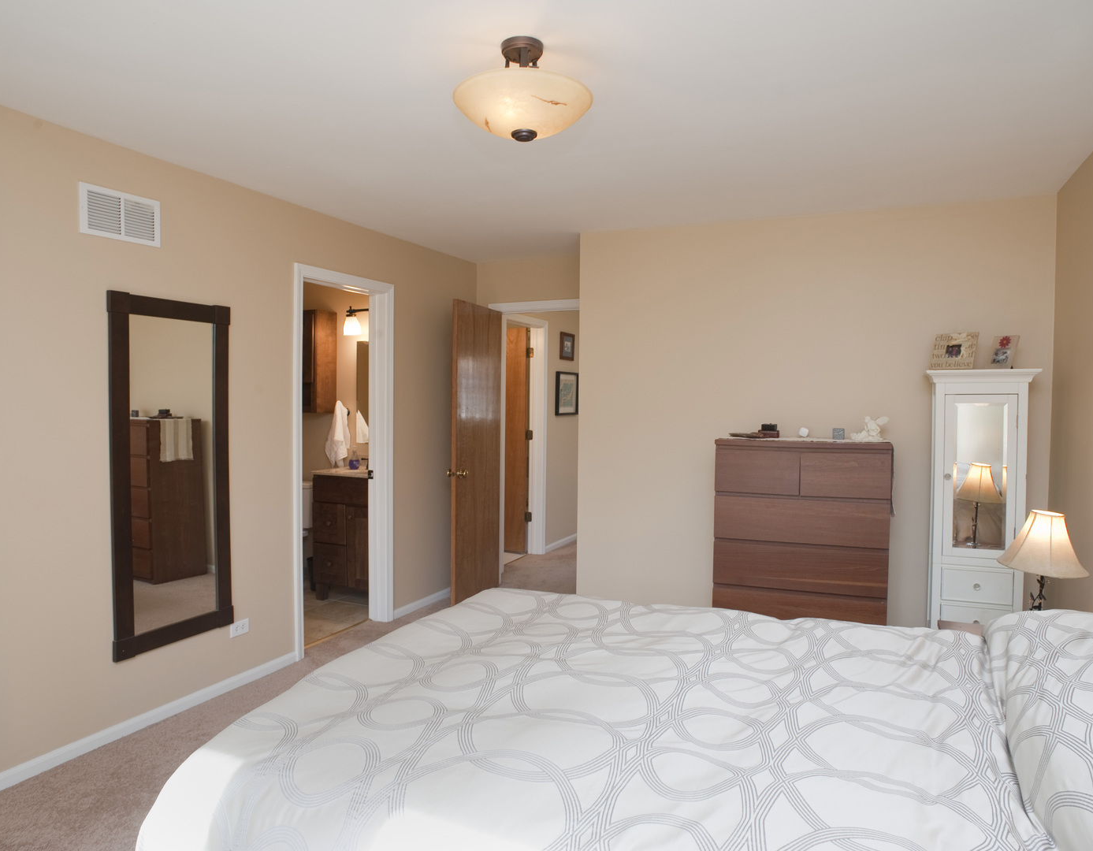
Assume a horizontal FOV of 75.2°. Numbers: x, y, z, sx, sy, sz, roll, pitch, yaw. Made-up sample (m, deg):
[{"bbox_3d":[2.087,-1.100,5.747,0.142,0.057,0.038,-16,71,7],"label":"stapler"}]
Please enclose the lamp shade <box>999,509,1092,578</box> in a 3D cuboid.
[{"bbox_3d":[1.740,0.409,2.480,0.265,0.210,0.265,1,2,25],"label":"lamp shade"}]

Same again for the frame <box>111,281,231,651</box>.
[{"bbox_3d":[-1.630,0.204,3.148,0.030,1.514,0.587,1,2,25],"label":"frame"}]

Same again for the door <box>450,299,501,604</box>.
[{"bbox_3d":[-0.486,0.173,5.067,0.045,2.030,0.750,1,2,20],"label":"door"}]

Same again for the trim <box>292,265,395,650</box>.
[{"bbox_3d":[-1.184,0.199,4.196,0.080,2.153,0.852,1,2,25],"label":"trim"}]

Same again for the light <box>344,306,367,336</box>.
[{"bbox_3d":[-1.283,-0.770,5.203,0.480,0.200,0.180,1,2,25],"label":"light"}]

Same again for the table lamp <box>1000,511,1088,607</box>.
[{"bbox_3d":[1.709,0.533,2.443,0.268,0.475,0.268,1,2,25],"label":"table lamp"}]

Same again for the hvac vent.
[{"bbox_3d":[-1.727,-0.856,2.902,0.020,0.193,0.344,1,2,25],"label":"hvac vent"}]

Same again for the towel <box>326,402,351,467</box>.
[{"bbox_3d":[-1.563,0.068,5.324,0.200,0.488,0.130,1,2,23],"label":"towel"}]

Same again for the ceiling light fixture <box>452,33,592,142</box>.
[{"bbox_3d":[-0.073,-0.961,2.059,0.405,0.272,0.405,0,2,0],"label":"ceiling light fixture"}]

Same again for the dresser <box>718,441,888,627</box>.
[{"bbox_3d":[1.312,0.679,3.684,0.800,1.230,0.480,1,2,21],"label":"dresser"}]

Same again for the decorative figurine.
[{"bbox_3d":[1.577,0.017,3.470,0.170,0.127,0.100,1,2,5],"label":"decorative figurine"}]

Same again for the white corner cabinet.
[{"bbox_3d":[2.122,0.518,3.526,0.450,1.570,0.340,1,2,24],"label":"white corner cabinet"}]

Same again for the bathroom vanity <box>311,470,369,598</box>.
[{"bbox_3d":[-1.278,0.777,5.074,0.635,0.890,0.480,1,2,23],"label":"bathroom vanity"}]

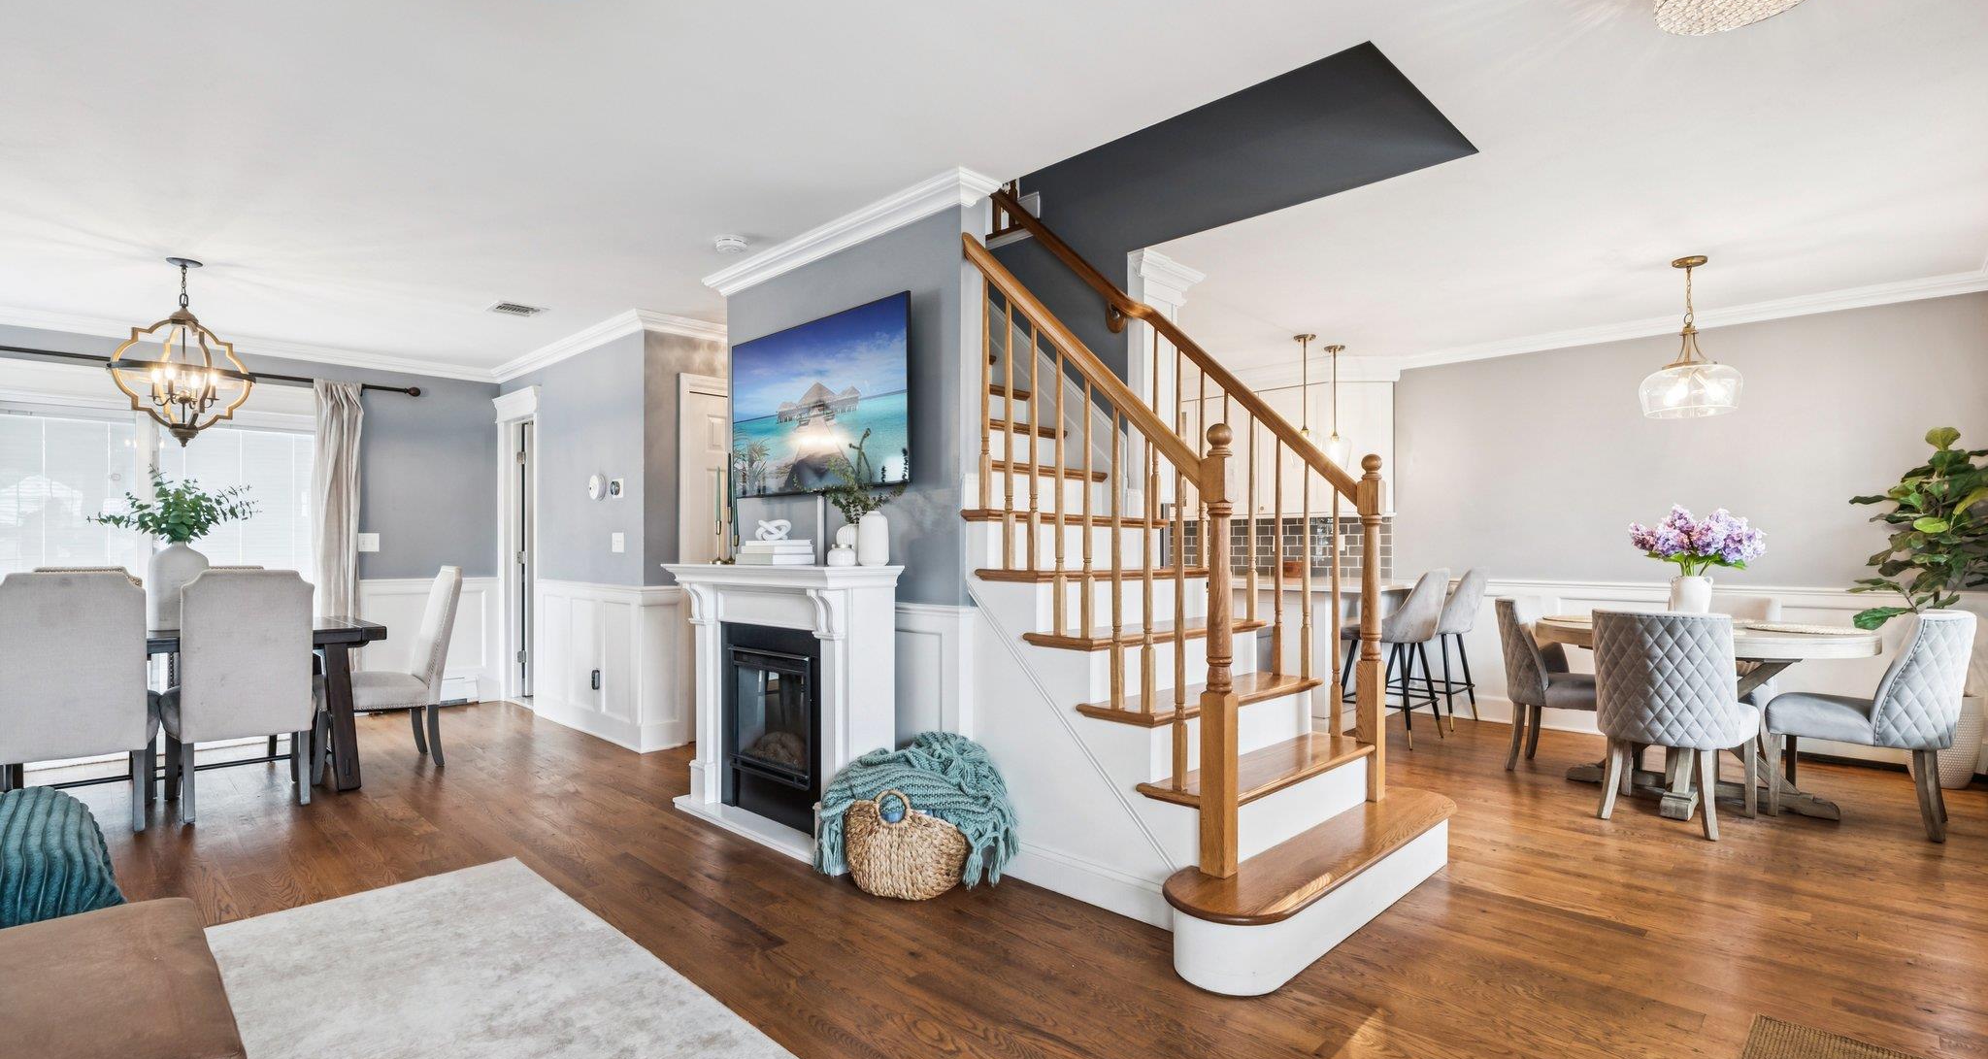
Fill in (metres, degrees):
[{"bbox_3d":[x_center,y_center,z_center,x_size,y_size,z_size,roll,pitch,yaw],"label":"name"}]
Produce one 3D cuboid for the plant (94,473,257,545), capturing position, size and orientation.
[{"bbox_3d":[-3.724,-0.089,4.036,0.450,0.340,0.550,-1,-1,44],"label":"plant"}]

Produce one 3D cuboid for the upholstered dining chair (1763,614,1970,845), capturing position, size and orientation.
[{"bbox_3d":[3.558,0.754,3.620,0.605,0.860,0.485,-1,-1,44],"label":"upholstered dining chair"}]

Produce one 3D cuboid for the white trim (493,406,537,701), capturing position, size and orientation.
[{"bbox_3d":[-3.419,0.156,6.290,0.870,2.220,0.130,-1,-1,44],"label":"white trim"}]

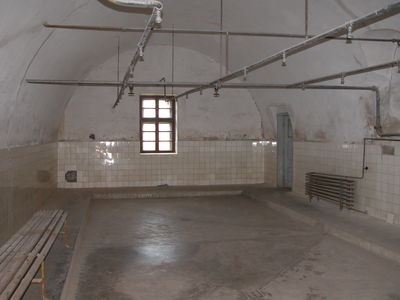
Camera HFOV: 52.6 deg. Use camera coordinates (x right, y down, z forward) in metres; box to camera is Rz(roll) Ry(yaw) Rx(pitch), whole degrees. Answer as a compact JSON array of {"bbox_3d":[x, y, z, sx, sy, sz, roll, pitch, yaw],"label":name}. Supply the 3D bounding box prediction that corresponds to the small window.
[{"bbox_3d":[-1.156,-0.710,11.129,0.980,1.580,0.120,-1,3,-11],"label":"small window"}]

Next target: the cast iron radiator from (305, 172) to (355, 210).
[{"bbox_3d":[2.550,0.806,8.049,0.200,0.597,1.425,-1,3,-15],"label":"cast iron radiator"}]

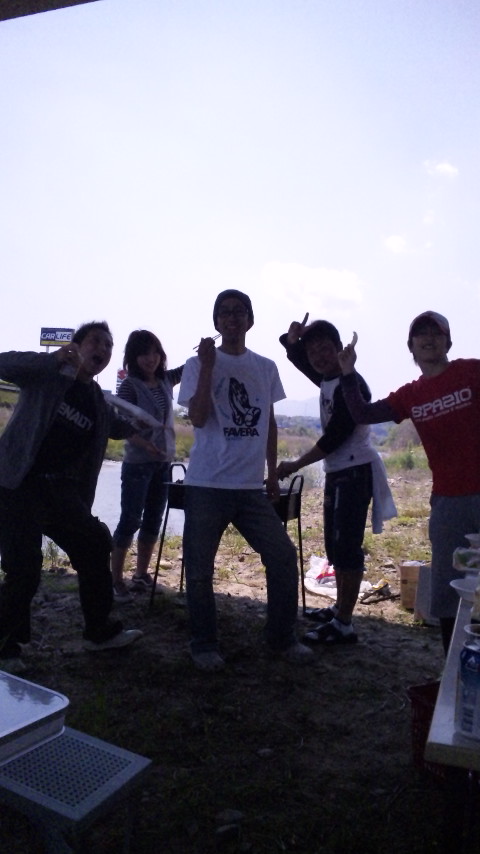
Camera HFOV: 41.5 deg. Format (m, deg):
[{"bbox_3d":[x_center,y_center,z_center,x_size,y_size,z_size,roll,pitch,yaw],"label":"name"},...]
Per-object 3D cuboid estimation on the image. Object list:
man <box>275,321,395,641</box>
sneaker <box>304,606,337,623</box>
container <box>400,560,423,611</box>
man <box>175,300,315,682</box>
[{"bbox_3d":[0.518,0.258,3.400,0.580,1.670,0.500,3,0,-16],"label":"man"},{"bbox_3d":[0.498,1.039,3.570,0.285,0.108,0.105,3,0,18],"label":"sneaker"},{"bbox_3d":[1.080,0.984,3.980,0.190,0.270,0.200,3,0,14],"label":"container"},{"bbox_3d":[0.021,0.214,2.950,0.600,1.710,0.440,3,0,-12],"label":"man"}]

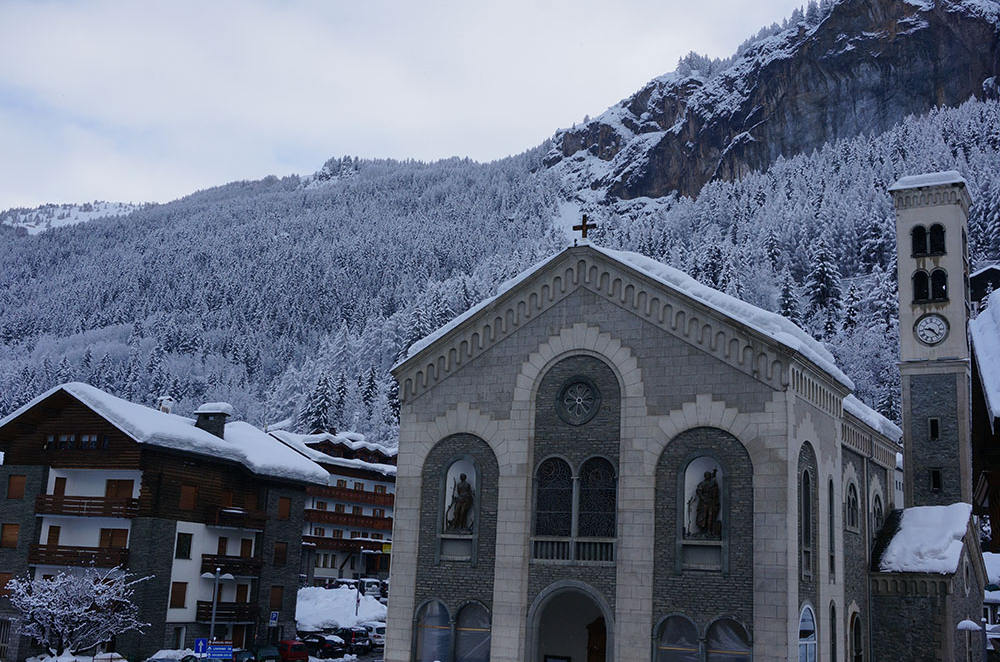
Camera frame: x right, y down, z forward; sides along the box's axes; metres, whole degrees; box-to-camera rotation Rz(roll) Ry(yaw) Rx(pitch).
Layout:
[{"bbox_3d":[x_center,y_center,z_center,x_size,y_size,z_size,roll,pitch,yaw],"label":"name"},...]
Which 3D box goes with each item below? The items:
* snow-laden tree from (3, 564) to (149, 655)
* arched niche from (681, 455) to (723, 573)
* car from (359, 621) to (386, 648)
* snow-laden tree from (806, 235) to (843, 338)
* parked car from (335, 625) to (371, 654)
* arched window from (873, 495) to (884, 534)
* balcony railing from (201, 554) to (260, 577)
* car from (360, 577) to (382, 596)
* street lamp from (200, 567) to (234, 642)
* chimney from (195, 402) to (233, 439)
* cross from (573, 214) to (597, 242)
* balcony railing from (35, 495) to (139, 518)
[{"bbox_3d":[-20.891,13.878,55.000,6.600,4.300,6.000,7,-12,-20],"label":"snow-laden tree"},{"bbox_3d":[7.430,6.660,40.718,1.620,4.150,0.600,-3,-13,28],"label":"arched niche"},{"bbox_3d":[-8.741,21.049,77.389,1.770,1.560,4.200,9,-14,-25],"label":"car"},{"bbox_3d":[55.560,-7.448,190.000,5.900,17.200,5.900,-1,-13,16],"label":"snow-laden tree"},{"bbox_3d":[-10.102,20.137,72.634,1.700,1.650,3.900,15,-17,-42],"label":"parked car"},{"bbox_3d":[18.214,8.941,53.688,0.280,2.123,2.123,-4,-15,30],"label":"arched window"},{"bbox_3d":[-16.005,14.133,66.613,0.800,1.111,4.747,-3,-14,25],"label":"balcony railing"},{"bbox_3d":[-12.073,24.249,104.500,1.620,1.800,4.000,6,-12,-17],"label":"car"},{"bbox_3d":[-12.797,13.213,49.437,1.550,5.200,0.650,6,-13,-13],"label":"street lamp"},{"bbox_3d":[-19.009,5.928,73.500,2.100,2.300,1.050,-2,-14,22],"label":"chimney"},{"bbox_3d":[3.458,-4.235,45.407,1.000,1.120,0.160,-3,-13,28],"label":"cross"},{"bbox_3d":[-24.026,10.255,64.581,6.590,1.080,1.150,-2,-14,22],"label":"balcony railing"}]

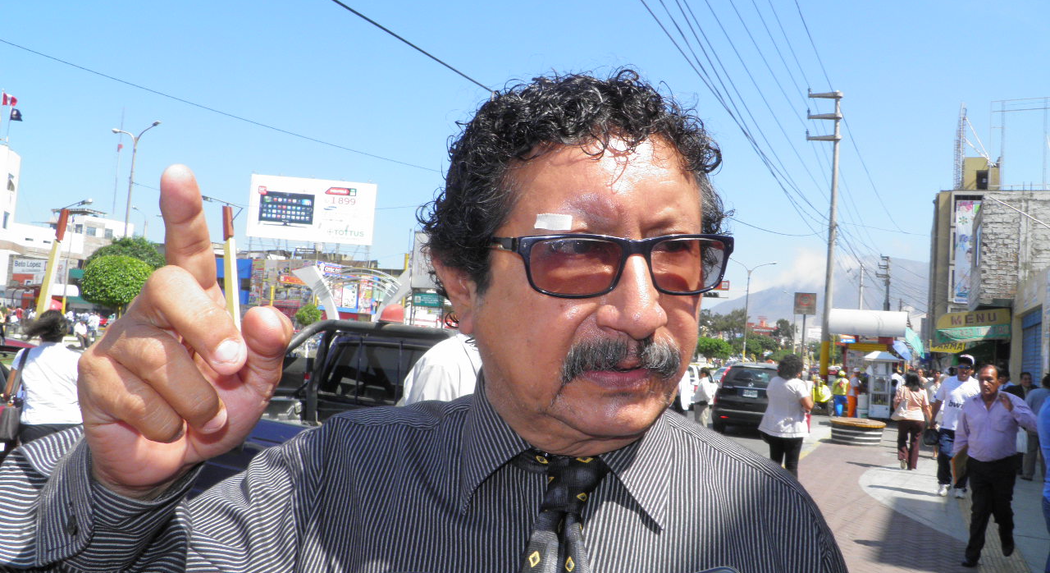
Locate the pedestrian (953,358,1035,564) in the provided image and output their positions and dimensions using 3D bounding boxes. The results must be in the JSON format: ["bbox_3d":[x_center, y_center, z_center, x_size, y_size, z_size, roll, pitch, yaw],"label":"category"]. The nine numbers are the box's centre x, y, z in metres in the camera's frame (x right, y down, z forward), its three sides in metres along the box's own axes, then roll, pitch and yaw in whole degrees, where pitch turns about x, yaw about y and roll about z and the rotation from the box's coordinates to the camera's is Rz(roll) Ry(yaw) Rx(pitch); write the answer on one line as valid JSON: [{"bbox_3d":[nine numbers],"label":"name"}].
[{"bbox_3d":[3.850,1.467,6.950,0.660,1.670,0.550,2,-4,27],"label":"pedestrian"}]

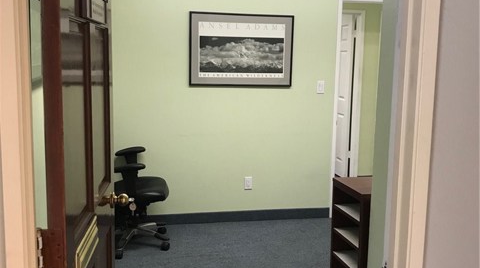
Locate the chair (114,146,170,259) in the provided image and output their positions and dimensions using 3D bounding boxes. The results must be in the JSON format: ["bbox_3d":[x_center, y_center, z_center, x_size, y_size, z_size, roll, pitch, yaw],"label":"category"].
[{"bbox_3d":[-0.883,0.405,4.057,0.650,0.980,0.650,-1,8,-12],"label":"chair"}]

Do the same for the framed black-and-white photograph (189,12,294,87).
[{"bbox_3d":[0.021,-0.736,4.576,0.945,0.645,0.025,-1,8,-12],"label":"framed black-and-white photograph"}]

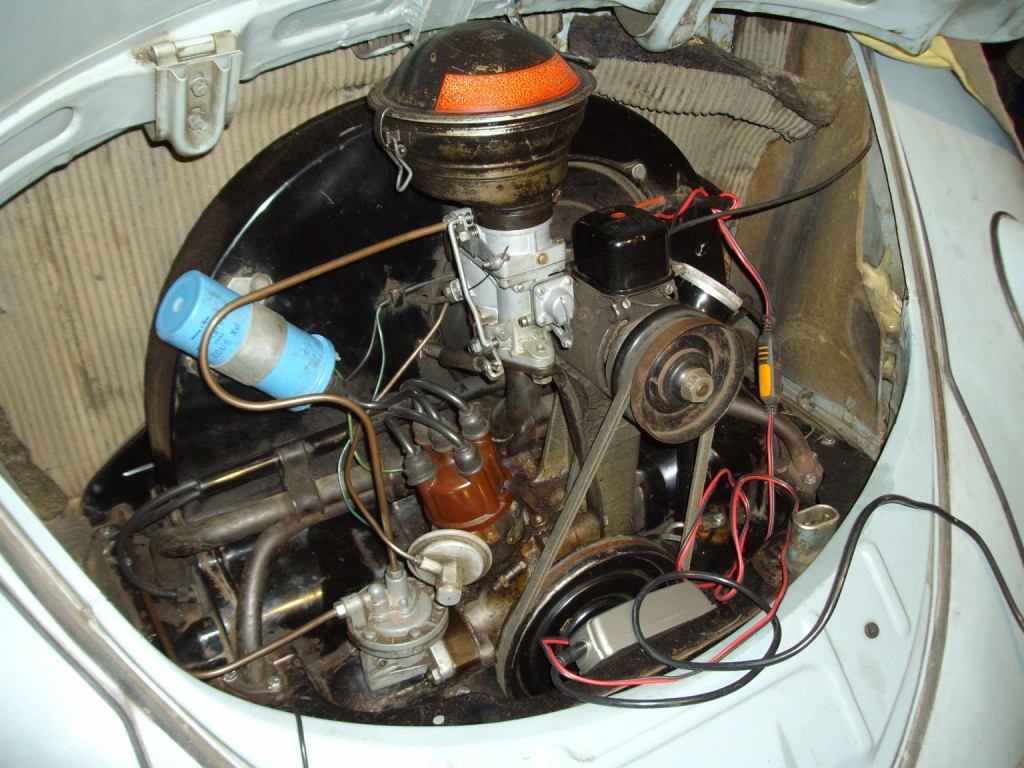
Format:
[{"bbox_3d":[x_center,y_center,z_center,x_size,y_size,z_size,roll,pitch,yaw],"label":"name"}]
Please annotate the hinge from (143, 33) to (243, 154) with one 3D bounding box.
[{"bbox_3d":[-0.224,-0.203,0.750,0.062,0.115,0.035,-21,78,-23],"label":"hinge"}]

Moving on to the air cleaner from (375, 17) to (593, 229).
[{"bbox_3d":[-0.017,-0.176,0.727,0.152,0.137,0.152,-4,33,2],"label":"air cleaner"}]

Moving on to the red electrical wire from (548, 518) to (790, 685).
[{"bbox_3d":[0.155,0.185,0.924,0.250,0.060,0.120,-28,39,-31],"label":"red electrical wire"}]

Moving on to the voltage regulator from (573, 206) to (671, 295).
[{"bbox_3d":[0.090,-0.110,0.869,0.063,0.050,0.066,-20,36,-21],"label":"voltage regulator"}]

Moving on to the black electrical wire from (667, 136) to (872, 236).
[{"bbox_3d":[0.241,-0.171,0.965,0.255,0.045,0.045,-26,38,-29],"label":"black electrical wire"}]

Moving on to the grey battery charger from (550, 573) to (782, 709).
[{"bbox_3d":[0.136,0.220,0.885,0.185,0.045,0.120,-25,38,-27],"label":"grey battery charger"}]

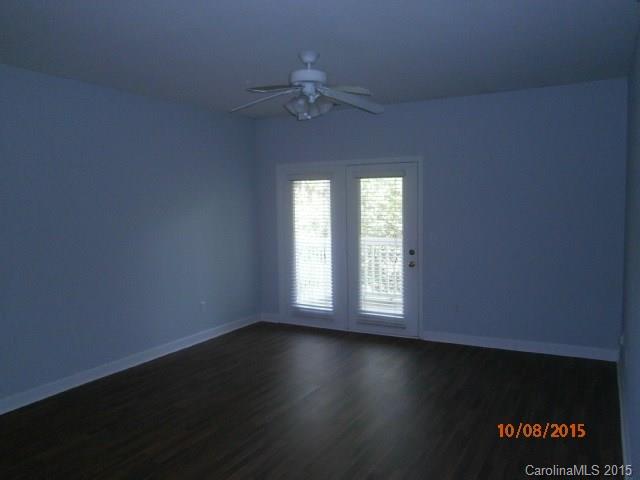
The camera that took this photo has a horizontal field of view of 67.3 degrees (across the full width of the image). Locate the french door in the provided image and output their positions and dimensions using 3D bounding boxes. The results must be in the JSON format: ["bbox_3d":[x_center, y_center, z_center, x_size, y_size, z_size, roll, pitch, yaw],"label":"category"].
[{"bbox_3d":[0.316,0.087,6.038,1.950,2.100,0.100,2,5,30],"label":"french door"}]

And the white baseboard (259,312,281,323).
[{"bbox_3d":[-0.685,1.082,6.694,0.320,0.125,0.020,2,5,30],"label":"white baseboard"}]

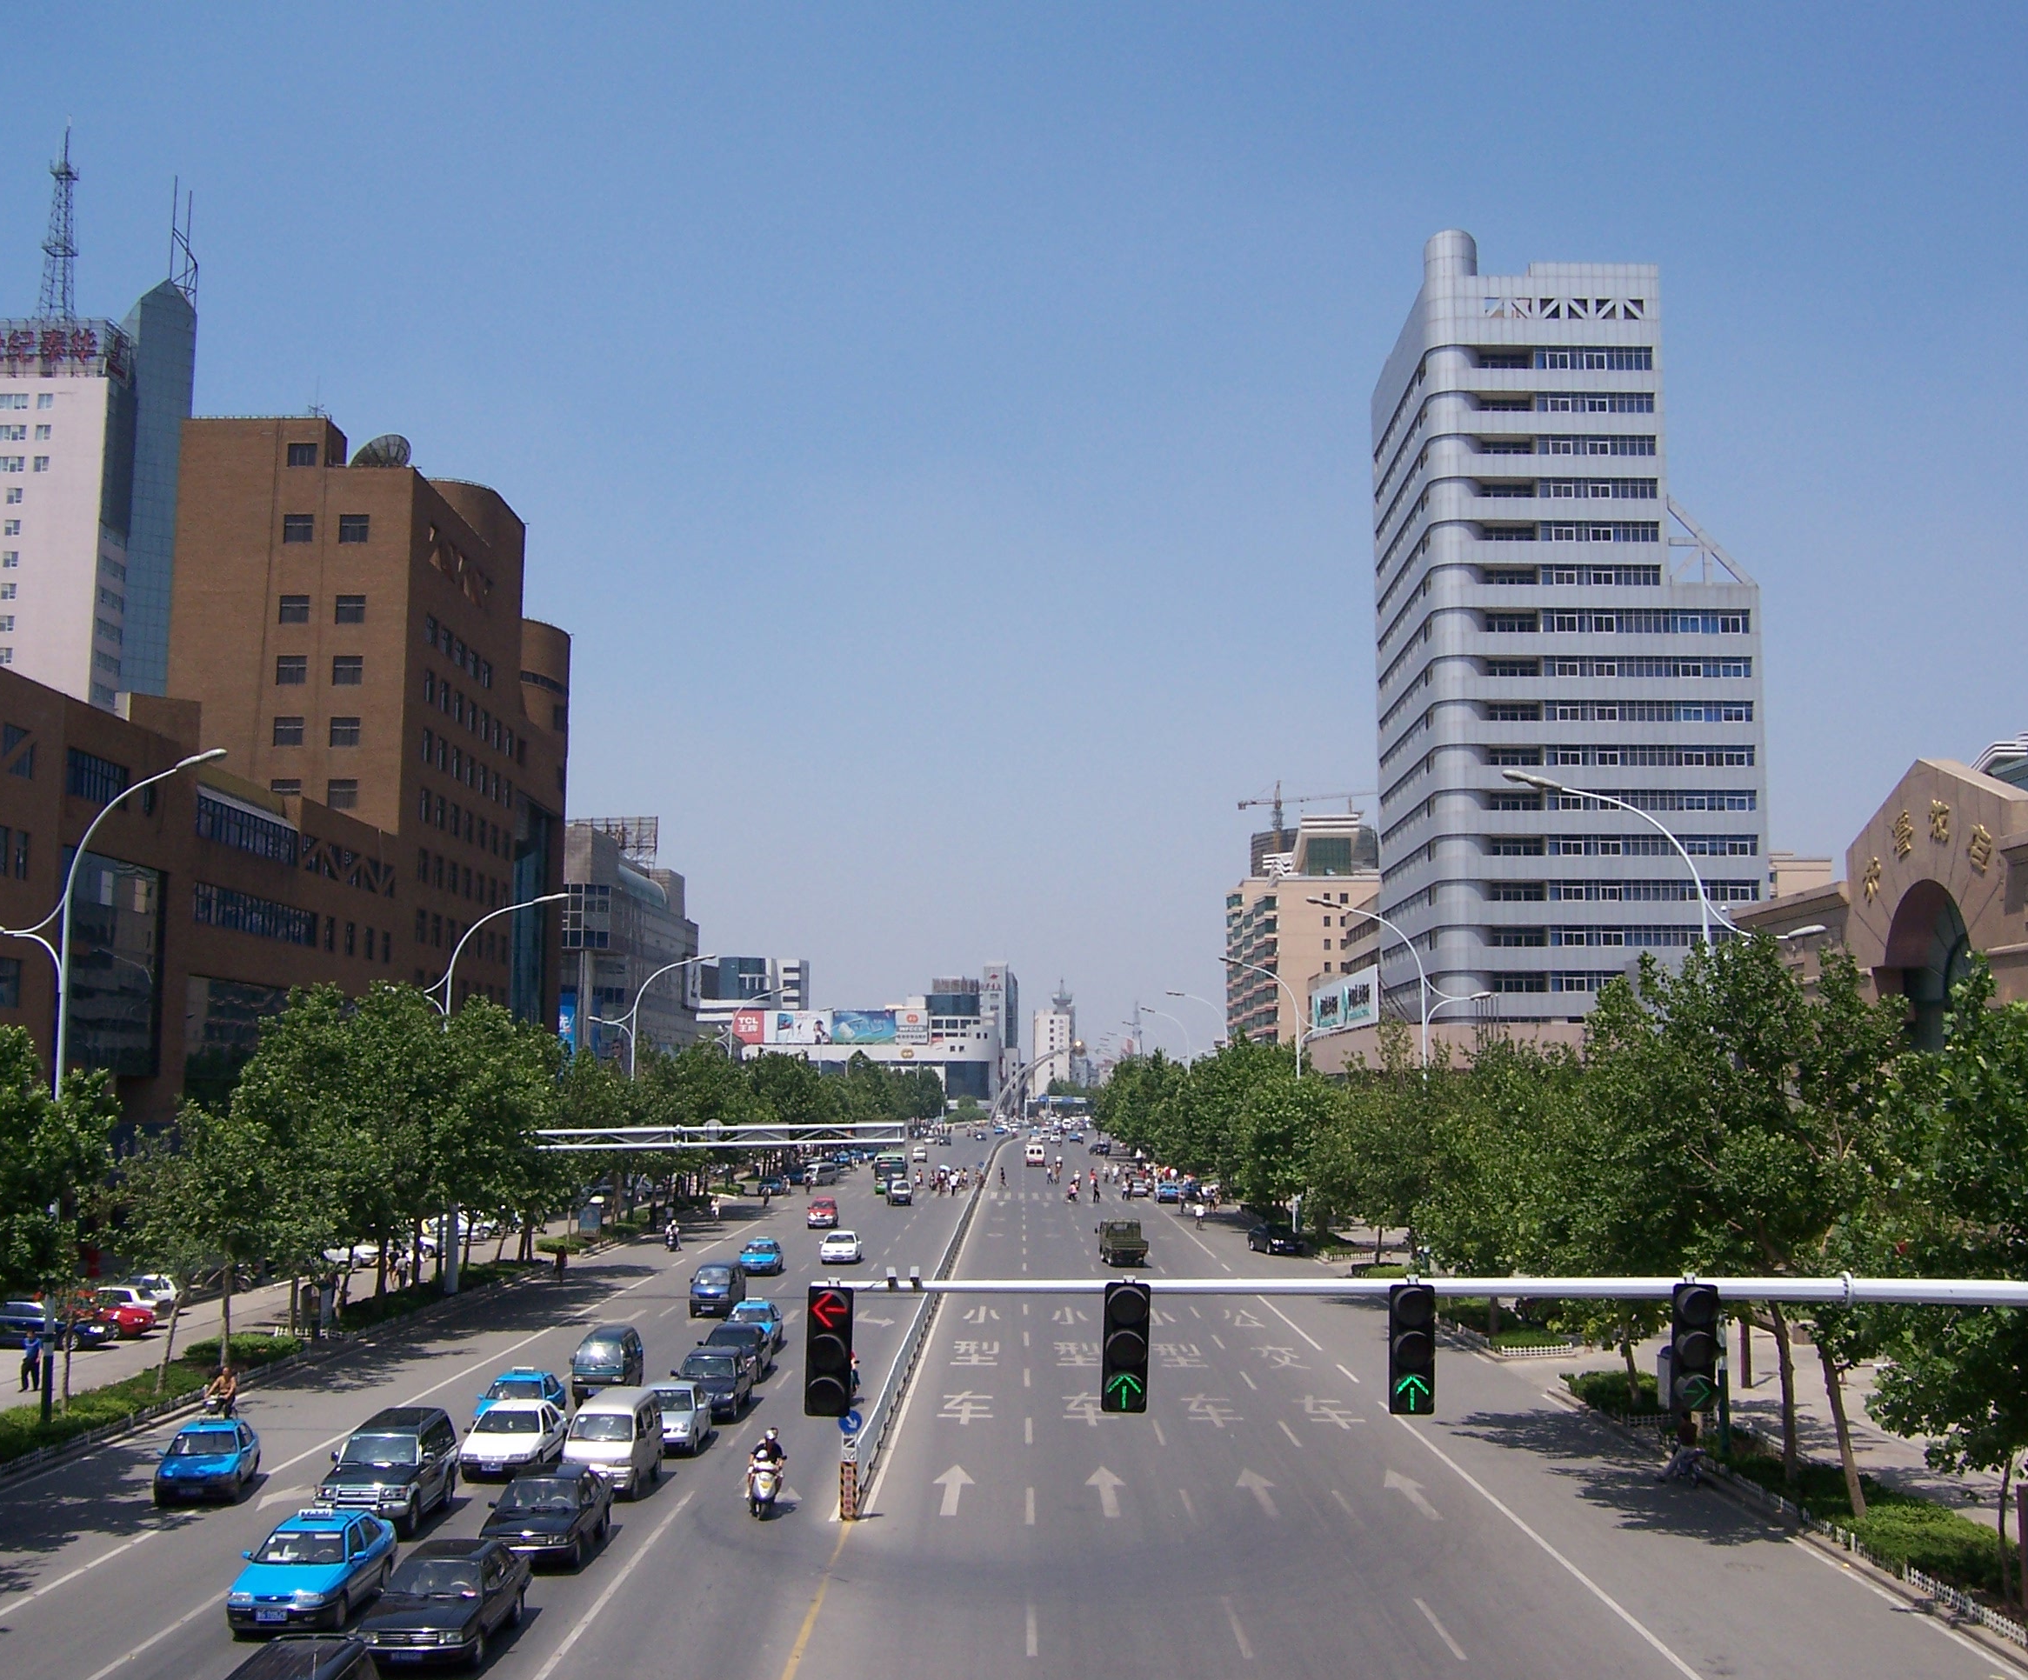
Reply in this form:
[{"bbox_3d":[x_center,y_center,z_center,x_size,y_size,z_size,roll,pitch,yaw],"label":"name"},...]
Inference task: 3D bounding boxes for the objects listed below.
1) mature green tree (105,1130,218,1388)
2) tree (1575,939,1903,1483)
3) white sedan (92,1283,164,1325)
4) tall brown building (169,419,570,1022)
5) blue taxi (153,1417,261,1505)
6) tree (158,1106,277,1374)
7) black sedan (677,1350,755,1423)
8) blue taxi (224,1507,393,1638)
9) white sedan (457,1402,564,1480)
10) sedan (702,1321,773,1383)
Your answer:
[{"bbox_3d":[-24.643,12.121,61.714,3.600,7.600,3.600,0,-7,0],"label":"mature green tree"},{"bbox_3d":[16.331,8.235,48.148,7.370,12.030,7.370,0,-7,0],"label":"tree"},{"bbox_3d":[-33.879,17.332,79.063,4.300,1.430,1.700,0,-7,0],"label":"white sedan"},{"bbox_3d":[-44.937,1.451,153.598,15.200,50.500,46.000,0,-7,0],"label":"tall brown building"},{"bbox_3d":[-17.278,13.311,45.943,1.700,1.500,4.300,2,-7,-11],"label":"blue taxi"},{"bbox_3d":[-24.342,12.047,65.351,3.870,8.130,4.200,0,-7,0],"label":"tree"},{"bbox_3d":[-8.311,14.855,58.657,1.720,1.460,4.500,0,-7,-1],"label":"black sedan"},{"bbox_3d":[-11.723,12.173,35.917,1.700,1.500,4.380,0,-7,-1],"label":"blue taxi"},{"bbox_3d":[-11.640,13.992,49.853,1.700,1.420,4.200,0,-7,2],"label":"white sedan"},{"bbox_3d":[-8.489,15.865,65.628,1.750,1.450,4.500,0,-7,0],"label":"sedan"}]

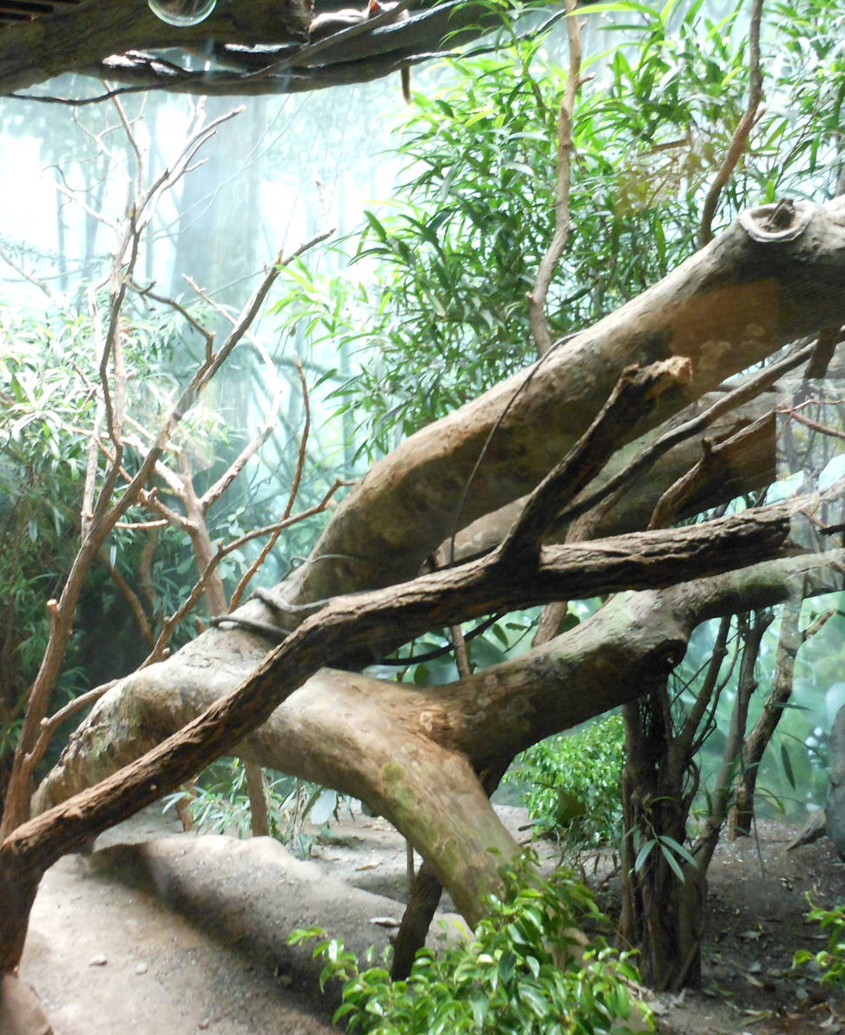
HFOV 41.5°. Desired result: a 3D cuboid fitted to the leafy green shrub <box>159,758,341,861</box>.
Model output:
[{"bbox_3d":[-0.735,1.245,4.800,0.740,0.430,0.520,1,-5,0],"label":"leafy green shrub"}]

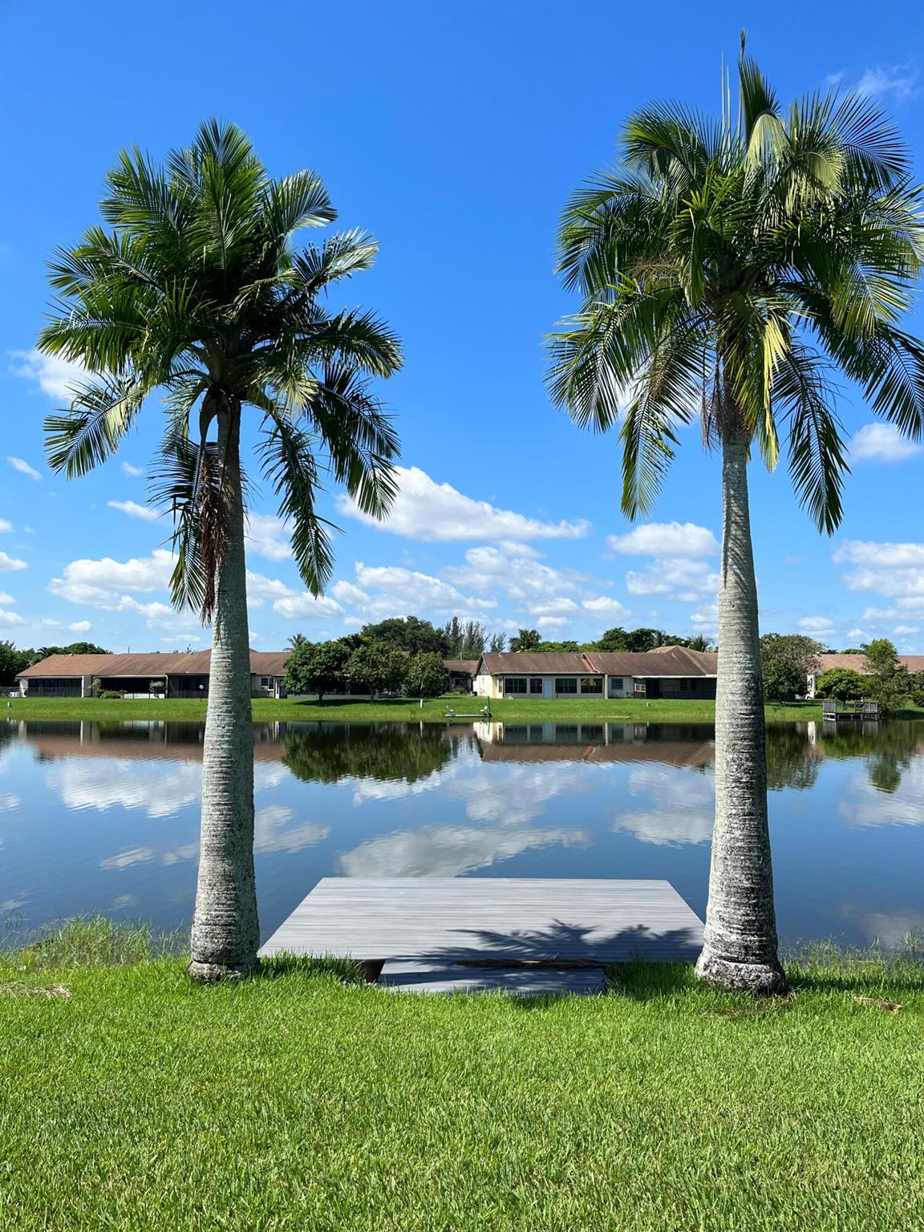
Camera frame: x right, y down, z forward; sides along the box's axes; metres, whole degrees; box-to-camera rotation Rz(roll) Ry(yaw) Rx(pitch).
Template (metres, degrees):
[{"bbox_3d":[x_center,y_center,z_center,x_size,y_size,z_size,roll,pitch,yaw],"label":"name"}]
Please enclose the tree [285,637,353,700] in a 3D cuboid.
[{"bbox_3d":[-13.483,5.259,86.844,6.610,5.930,6.400,0,-4,0],"label":"tree"}]

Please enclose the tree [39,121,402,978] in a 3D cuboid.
[{"bbox_3d":[-2.397,-0.831,9.181,3.600,8.500,3.500,0,-4,0],"label":"tree"}]

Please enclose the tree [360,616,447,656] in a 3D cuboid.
[{"bbox_3d":[-8.970,5.963,144.938,13.200,11.800,12.000,0,-4,0],"label":"tree"}]

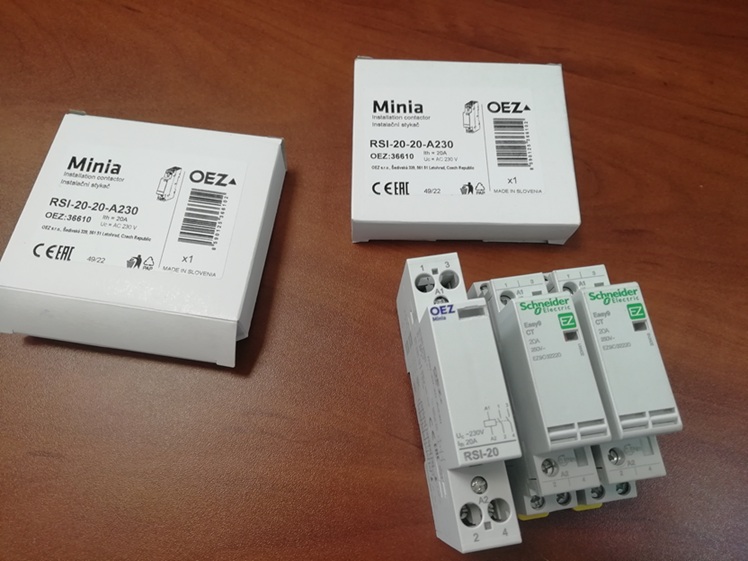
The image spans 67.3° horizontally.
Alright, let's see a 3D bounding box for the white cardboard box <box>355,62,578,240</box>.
[{"bbox_3d":[0.036,-0.055,0.241,0.090,0.022,0.076,1,71,-2],"label":"white cardboard box"}]

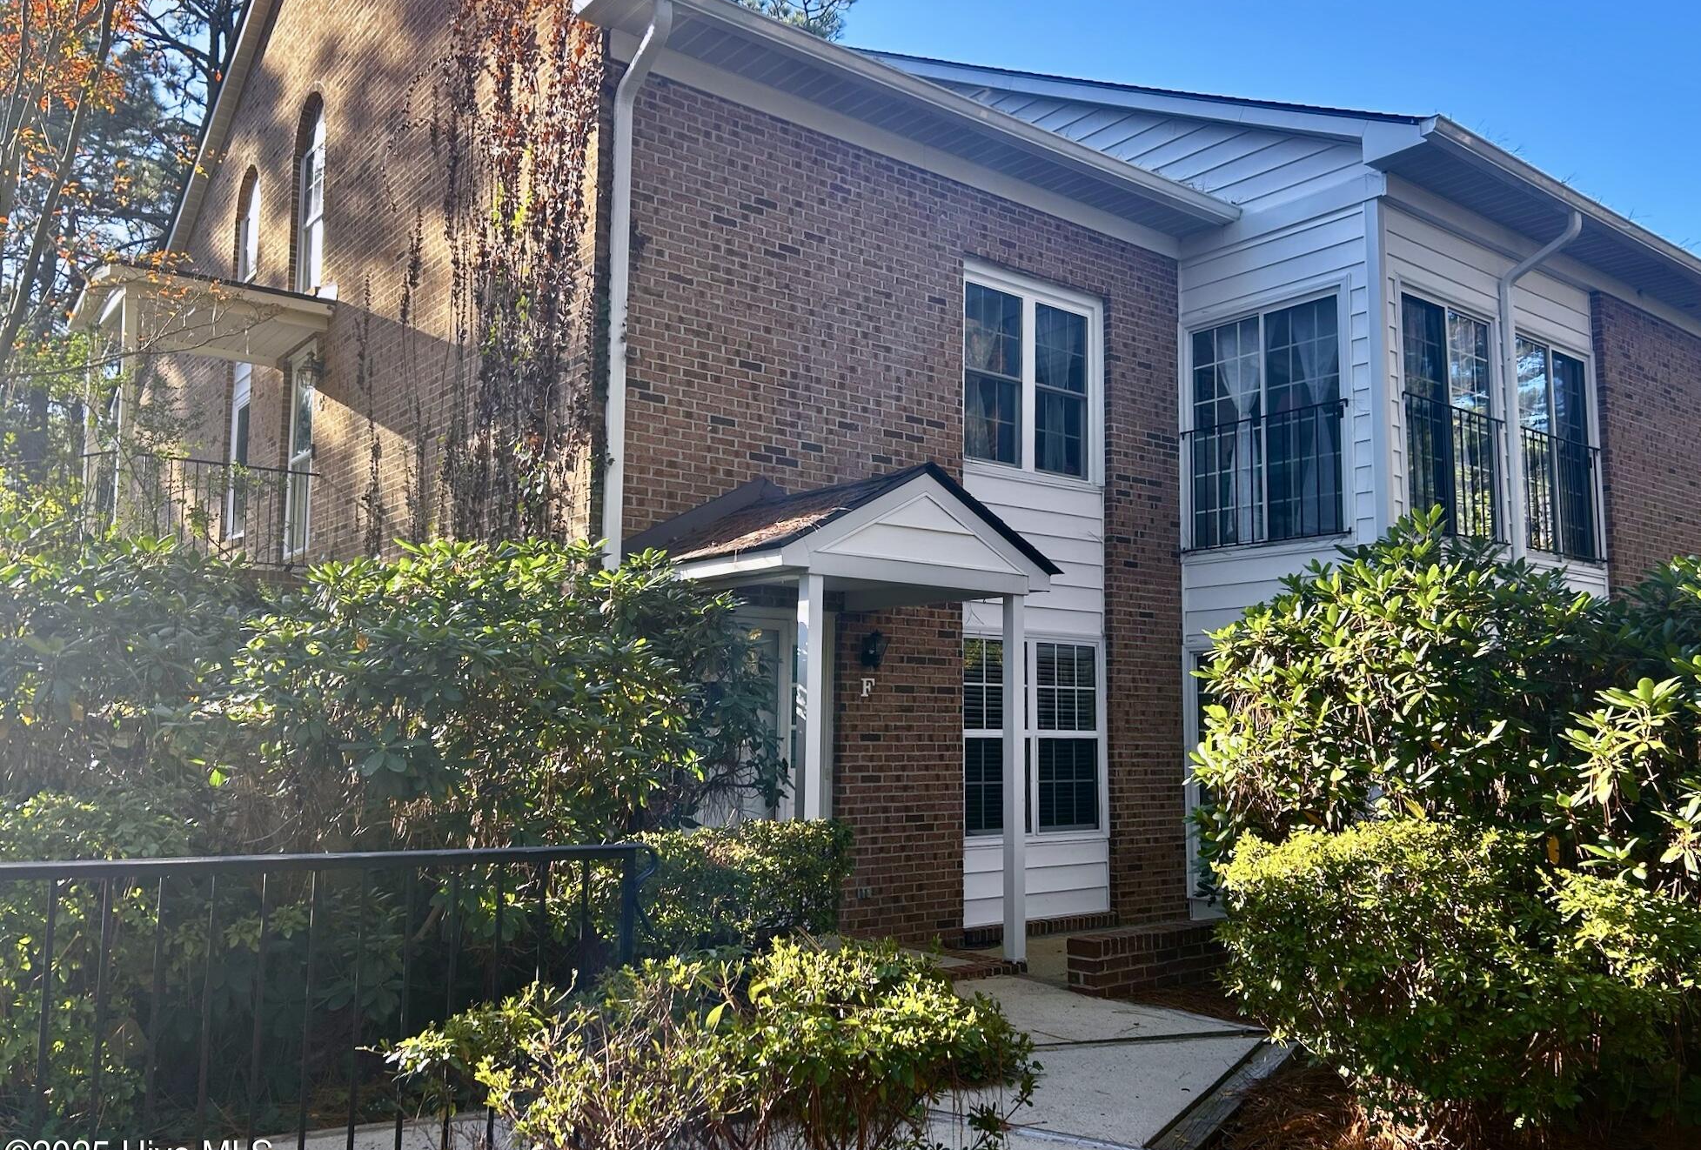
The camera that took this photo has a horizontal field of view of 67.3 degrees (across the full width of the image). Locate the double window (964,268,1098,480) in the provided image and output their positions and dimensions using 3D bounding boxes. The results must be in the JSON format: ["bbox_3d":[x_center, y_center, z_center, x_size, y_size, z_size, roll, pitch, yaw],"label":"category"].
[{"bbox_3d":[1.434,-1.542,10.113,1.520,1.510,0.120,5,-8,-38],"label":"double window"}]

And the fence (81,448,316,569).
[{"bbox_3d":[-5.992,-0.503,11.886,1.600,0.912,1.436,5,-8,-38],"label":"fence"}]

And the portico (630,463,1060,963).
[{"bbox_3d":[-0.048,0.821,7.562,2.050,2.770,1.620,5,-8,-38],"label":"portico"}]

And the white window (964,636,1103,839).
[{"bbox_3d":[1.422,1.262,9.815,1.550,1.530,0.120,5,-8,-38],"label":"white window"}]

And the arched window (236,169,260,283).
[{"bbox_3d":[-6.811,-3.975,14.552,0.113,1.532,1.081,5,-8,-38],"label":"arched window"}]

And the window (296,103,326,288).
[{"bbox_3d":[-5.252,-3.655,12.543,0.113,2.079,1.068,5,-8,-38],"label":"window"}]

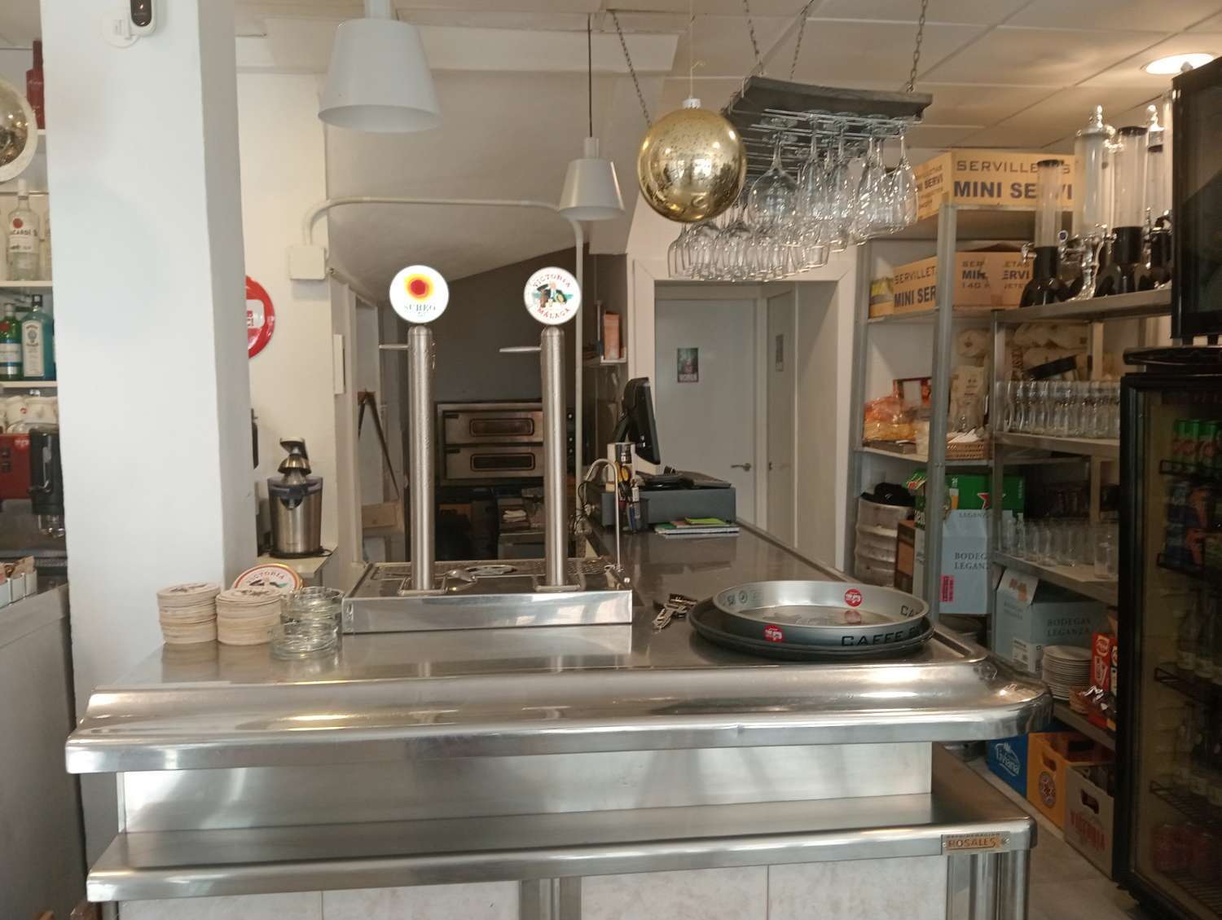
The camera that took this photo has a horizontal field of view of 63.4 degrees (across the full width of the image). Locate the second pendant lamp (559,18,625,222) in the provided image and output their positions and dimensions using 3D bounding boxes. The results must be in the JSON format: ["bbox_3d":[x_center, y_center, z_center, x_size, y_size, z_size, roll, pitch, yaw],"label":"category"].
[{"bbox_3d":[-0.060,-1.012,2.916,0.200,0.578,0.200,-1,5,-5],"label":"second pendant lamp"}]

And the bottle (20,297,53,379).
[{"bbox_3d":[-1.807,-0.385,3.120,0.084,0.273,0.064,-1,5,-4],"label":"bottle"}]

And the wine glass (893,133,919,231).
[{"bbox_3d":[0.603,-0.596,2.046,0.071,0.210,0.071,-1,5,-5],"label":"wine glass"}]

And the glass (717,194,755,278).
[{"bbox_3d":[0.344,-0.605,2.674,0.092,0.221,0.092,2,5,-7],"label":"glass"}]

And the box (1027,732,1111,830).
[{"bbox_3d":[1.709,1.116,3.446,0.390,0.248,0.275,-1,5,-5],"label":"box"}]

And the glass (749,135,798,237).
[{"bbox_3d":[0.332,-0.565,1.986,0.101,0.215,0.101,2,5,-7],"label":"glass"}]

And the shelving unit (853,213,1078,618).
[{"bbox_3d":[1.469,0.097,4.210,0.590,2.160,0.940,-1,5,-5],"label":"shelving unit"}]

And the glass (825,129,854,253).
[{"bbox_3d":[0.438,-0.542,1.882,0.061,0.212,0.061,2,5,-7],"label":"glass"}]

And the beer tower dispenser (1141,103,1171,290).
[{"bbox_3d":[1.736,-0.815,3.175,0.200,0.630,0.160,-4,6,-33],"label":"beer tower dispenser"}]

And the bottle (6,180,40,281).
[{"bbox_3d":[-1.745,-0.681,2.936,0.083,0.293,0.083,-1,5,-5],"label":"bottle"}]

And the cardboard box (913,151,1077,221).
[{"bbox_3d":[1.460,-1.043,3.856,0.500,0.220,0.350,-1,5,-11],"label":"cardboard box"}]

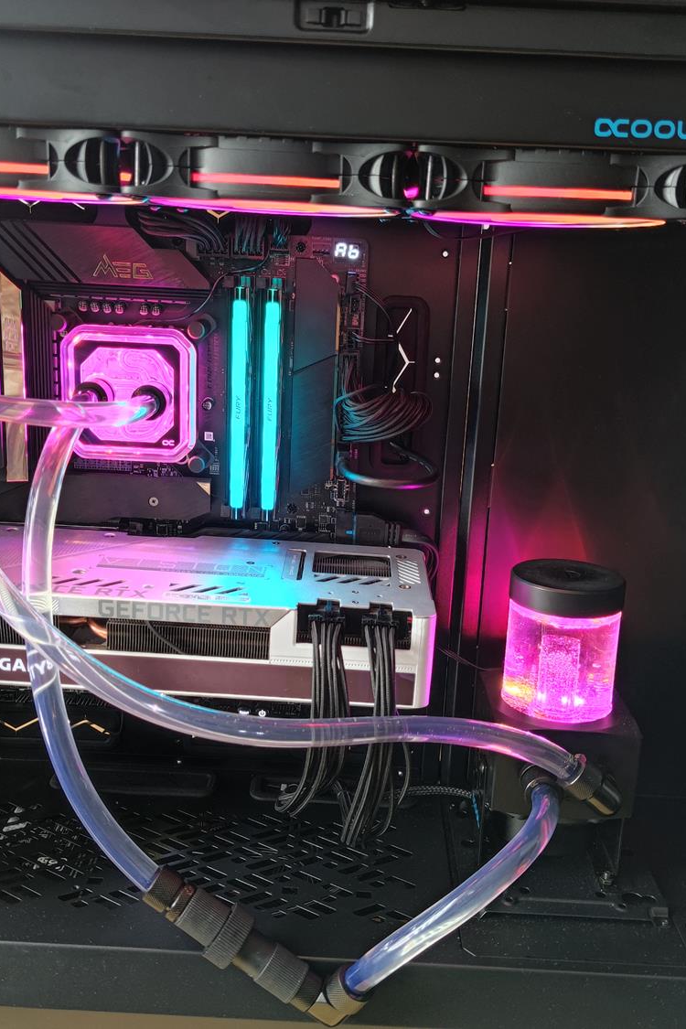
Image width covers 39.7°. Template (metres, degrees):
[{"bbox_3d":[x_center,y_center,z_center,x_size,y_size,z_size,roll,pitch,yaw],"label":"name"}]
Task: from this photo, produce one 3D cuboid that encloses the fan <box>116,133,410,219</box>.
[{"bbox_3d":[-0.031,-0.156,0.449,0.120,0.025,0.120,3,14,1],"label":"fan"}]

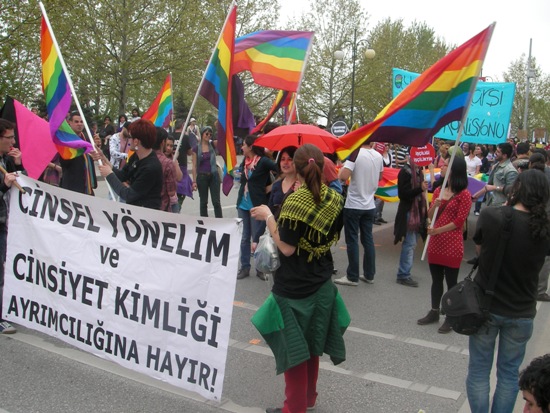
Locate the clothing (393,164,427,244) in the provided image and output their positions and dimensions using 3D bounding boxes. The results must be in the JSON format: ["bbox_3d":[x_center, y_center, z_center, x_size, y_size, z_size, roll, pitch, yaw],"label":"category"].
[{"bbox_3d":[1.525,-0.023,6.850,0.360,0.900,0.420,5,8,27],"label":"clothing"}]

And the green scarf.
[{"bbox_3d":[0.207,0.087,3.520,0.380,0.440,0.340,-1,8,-20],"label":"green scarf"}]

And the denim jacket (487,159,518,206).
[{"bbox_3d":[2.913,-0.293,7.700,0.320,0.640,0.440,-3,8,-30],"label":"denim jacket"}]

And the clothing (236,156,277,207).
[{"bbox_3d":[-0.200,-0.286,6.900,0.420,0.580,0.480,-1,7,-27],"label":"clothing"}]

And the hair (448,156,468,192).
[{"bbox_3d":[1.666,-0.291,5.500,0.220,0.330,0.190,5,7,24],"label":"hair"}]

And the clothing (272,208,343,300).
[{"bbox_3d":[0.192,0.253,3.560,0.410,0.570,0.290,-1,8,-20],"label":"clothing"}]

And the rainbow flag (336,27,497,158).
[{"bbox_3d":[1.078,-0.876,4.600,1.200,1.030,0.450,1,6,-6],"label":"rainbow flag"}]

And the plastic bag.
[{"bbox_3d":[-0.042,0.276,3.620,0.160,0.270,0.140,-1,8,-20],"label":"plastic bag"}]

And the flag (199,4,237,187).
[{"bbox_3d":[-0.533,-1.001,5.600,0.380,1.720,0.330,3,6,6],"label":"flag"}]

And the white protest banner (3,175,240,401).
[{"bbox_3d":[-1.138,0.471,4.100,2.030,1.120,0.070,10,6,29],"label":"white protest banner"}]

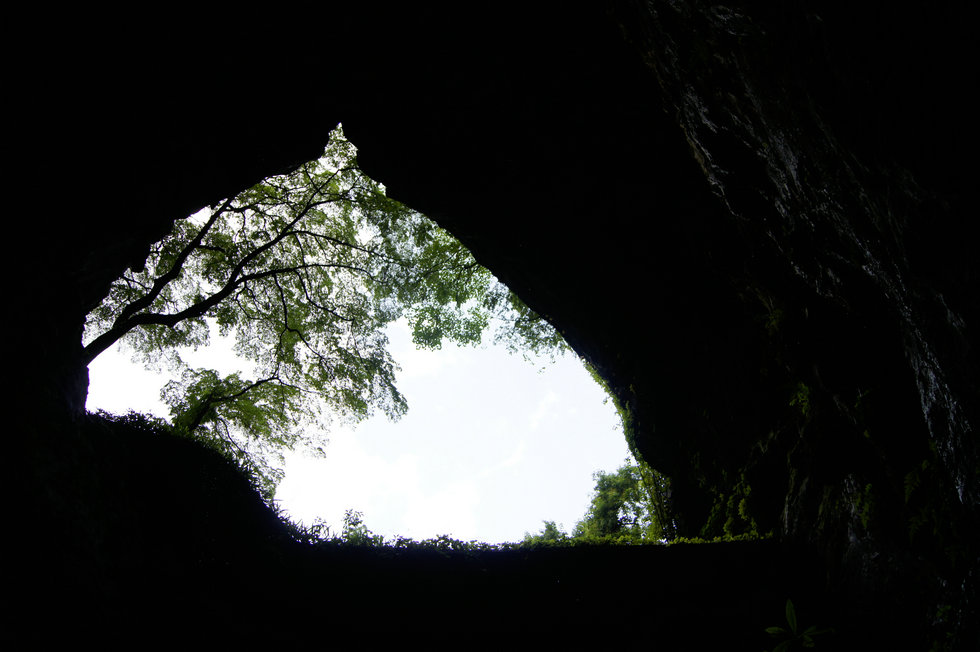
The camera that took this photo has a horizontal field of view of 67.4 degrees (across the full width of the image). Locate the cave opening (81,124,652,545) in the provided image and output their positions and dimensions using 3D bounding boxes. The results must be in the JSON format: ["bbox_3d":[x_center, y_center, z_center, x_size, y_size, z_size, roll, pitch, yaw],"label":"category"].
[{"bbox_3d":[-2.453,-0.243,16.816,11.362,10.029,2.500,0,-22,0],"label":"cave opening"}]

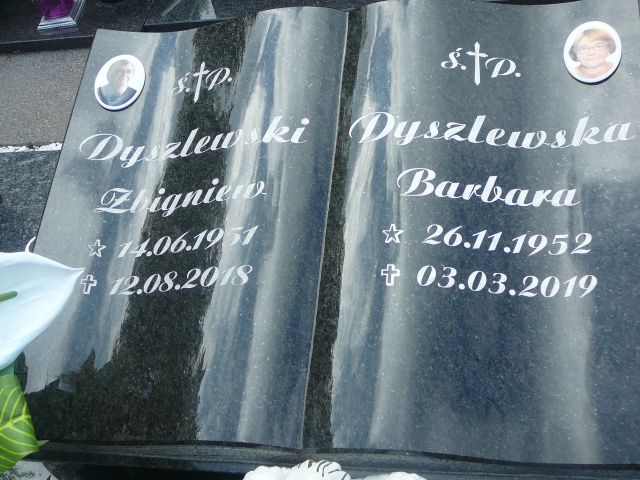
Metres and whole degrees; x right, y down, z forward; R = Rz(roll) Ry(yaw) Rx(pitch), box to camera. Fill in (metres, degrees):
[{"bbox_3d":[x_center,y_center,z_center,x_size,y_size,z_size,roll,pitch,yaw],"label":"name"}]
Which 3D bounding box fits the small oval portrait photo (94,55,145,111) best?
[{"bbox_3d":[-0.255,-0.201,1.060,0.063,0.008,0.085,4,64,3],"label":"small oval portrait photo"}]

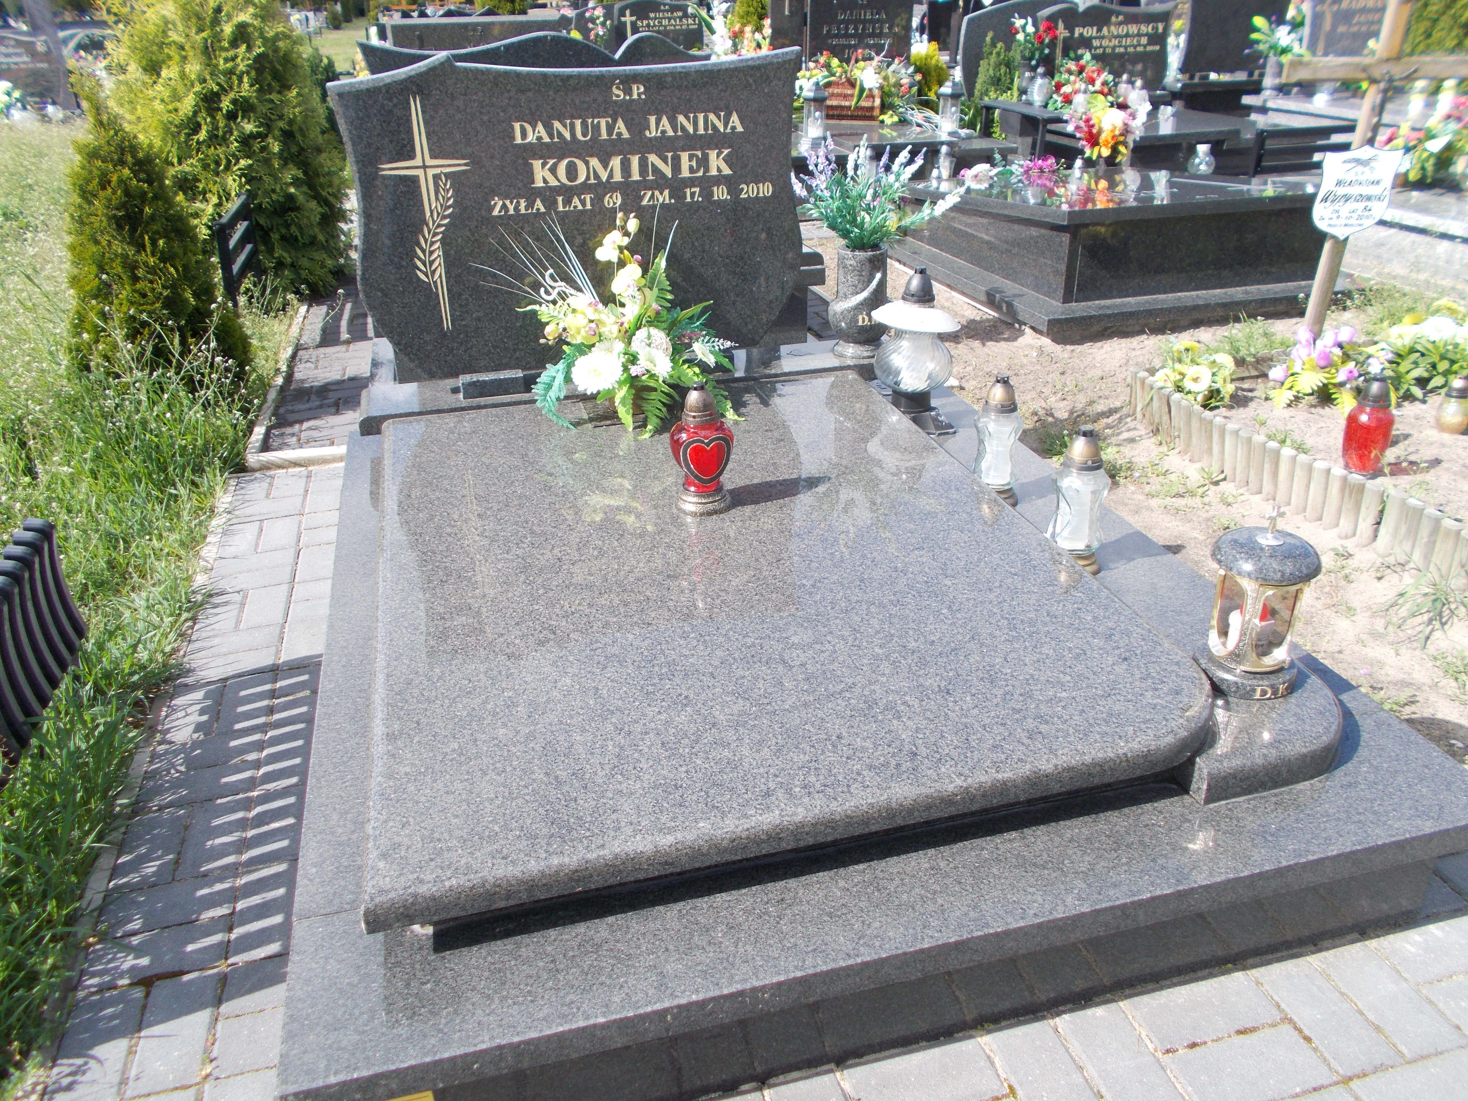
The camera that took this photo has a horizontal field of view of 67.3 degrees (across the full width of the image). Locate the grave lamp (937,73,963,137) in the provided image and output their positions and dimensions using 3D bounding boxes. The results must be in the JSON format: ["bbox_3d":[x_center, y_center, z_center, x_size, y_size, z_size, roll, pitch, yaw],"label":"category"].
[{"bbox_3d":[1.385,-2.816,6.979,0.160,0.345,0.160,-7,27,-13],"label":"grave lamp"}]

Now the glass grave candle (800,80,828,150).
[{"bbox_3d":[0.469,-2.540,6.444,0.160,0.360,0.160,-8,28,-13],"label":"glass grave candle"}]

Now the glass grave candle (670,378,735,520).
[{"bbox_3d":[-0.063,-0.206,2.175,0.122,0.252,0.112,-1,26,0],"label":"glass grave candle"}]

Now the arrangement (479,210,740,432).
[{"bbox_3d":[-0.309,-0.562,2.638,0.610,0.470,0.420,-7,27,-13],"label":"arrangement"}]

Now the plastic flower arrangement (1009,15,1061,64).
[{"bbox_3d":[2.014,-3.404,7.362,0.340,0.330,0.280,-8,28,-13],"label":"plastic flower arrangement"}]

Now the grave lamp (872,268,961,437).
[{"bbox_3d":[0.457,-0.515,2.804,0.235,0.385,0.235,0,27,0],"label":"grave lamp"}]

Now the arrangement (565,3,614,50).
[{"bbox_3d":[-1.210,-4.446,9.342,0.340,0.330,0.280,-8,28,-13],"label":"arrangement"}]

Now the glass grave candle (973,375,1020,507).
[{"bbox_3d":[0.590,-0.246,2.460,0.108,0.284,0.106,-7,27,-13],"label":"glass grave candle"}]

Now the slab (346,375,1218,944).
[{"bbox_3d":[-0.051,-0.021,2.147,1.237,0.050,1.675,-8,28,-13],"label":"slab"}]

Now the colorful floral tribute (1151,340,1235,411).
[{"bbox_3d":[1.452,-0.559,3.477,0.250,0.190,0.220,-8,28,-13],"label":"colorful floral tribute"}]

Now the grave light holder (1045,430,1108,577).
[{"bbox_3d":[0.662,-0.095,2.105,0.115,0.275,0.115,-8,28,-13],"label":"grave light holder"}]

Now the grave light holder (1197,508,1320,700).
[{"bbox_3d":[0.786,0.073,1.648,0.165,0.270,0.165,-8,28,-13],"label":"grave light holder"}]

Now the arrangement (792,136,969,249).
[{"bbox_3d":[0.399,-0.976,3.012,0.480,0.300,0.400,-8,28,-13],"label":"arrangement"}]

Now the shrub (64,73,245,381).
[{"bbox_3d":[-2.136,-1.134,3.916,0.620,1.000,0.600,-7,27,-13],"label":"shrub"}]

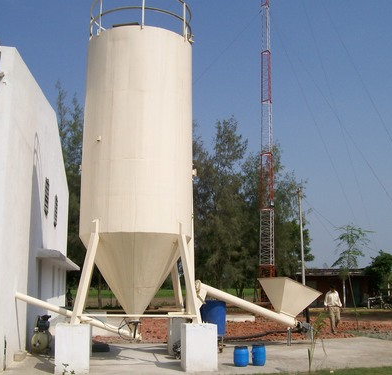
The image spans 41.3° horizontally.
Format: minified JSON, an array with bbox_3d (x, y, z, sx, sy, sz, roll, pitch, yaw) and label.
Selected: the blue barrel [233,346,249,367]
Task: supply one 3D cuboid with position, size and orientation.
[{"bbox_3d":[0.960,3.532,10.901,0.300,0.410,0.300,0,-11,0],"label":"blue barrel"}]

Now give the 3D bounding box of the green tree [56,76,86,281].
[{"bbox_3d":[-10.500,0.342,43.715,4.300,18.800,4.300,0,-11,0],"label":"green tree"}]

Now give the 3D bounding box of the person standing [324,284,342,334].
[{"bbox_3d":[4.870,4.323,18.467,0.580,1.690,0.380,-2,-11,8],"label":"person standing"}]

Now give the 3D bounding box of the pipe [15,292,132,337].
[{"bbox_3d":[-2.740,2.880,11.646,2.850,0.150,0.150,16,-10,5],"label":"pipe"}]

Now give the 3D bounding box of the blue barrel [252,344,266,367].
[{"bbox_3d":[1.345,3.542,11.010,0.300,0.430,0.300,0,-11,0],"label":"blue barrel"}]

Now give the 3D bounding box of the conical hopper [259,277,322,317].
[{"bbox_3d":[2.710,3.200,14.965,1.350,1.080,1.280,7,-13,-31],"label":"conical hopper"}]

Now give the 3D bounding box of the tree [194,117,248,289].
[{"bbox_3d":[2.300,1.871,48.513,5.000,17.600,5.000,0,-11,0],"label":"tree"}]

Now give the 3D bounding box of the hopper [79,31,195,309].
[{"bbox_3d":[-1.350,-0.251,12.205,2.550,6.400,2.550,2,-11,-8],"label":"hopper"}]

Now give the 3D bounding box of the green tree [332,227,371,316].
[{"bbox_3d":[6.250,3.524,20.707,1.500,4.100,1.500,0,-11,0],"label":"green tree"}]

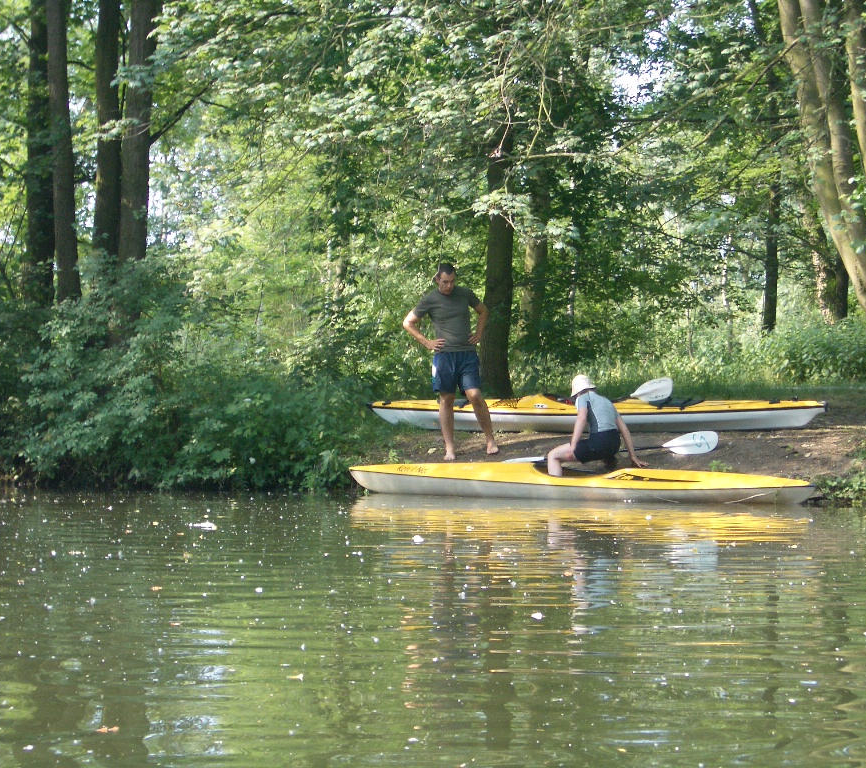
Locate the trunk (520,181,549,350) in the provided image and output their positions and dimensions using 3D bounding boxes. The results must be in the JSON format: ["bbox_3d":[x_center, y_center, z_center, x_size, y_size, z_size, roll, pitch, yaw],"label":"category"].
[{"bbox_3d":[1.240,-1.425,27.000,0.310,2.350,0.310,3,1,0],"label":"trunk"}]

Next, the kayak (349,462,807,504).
[{"bbox_3d":[1.343,0.904,19.600,4.180,0.360,0.600,1,1,9],"label":"kayak"}]

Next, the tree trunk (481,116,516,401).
[{"bbox_3d":[0.712,-1.343,23.800,0.360,3.050,0.360,1,1,0],"label":"tree trunk"}]

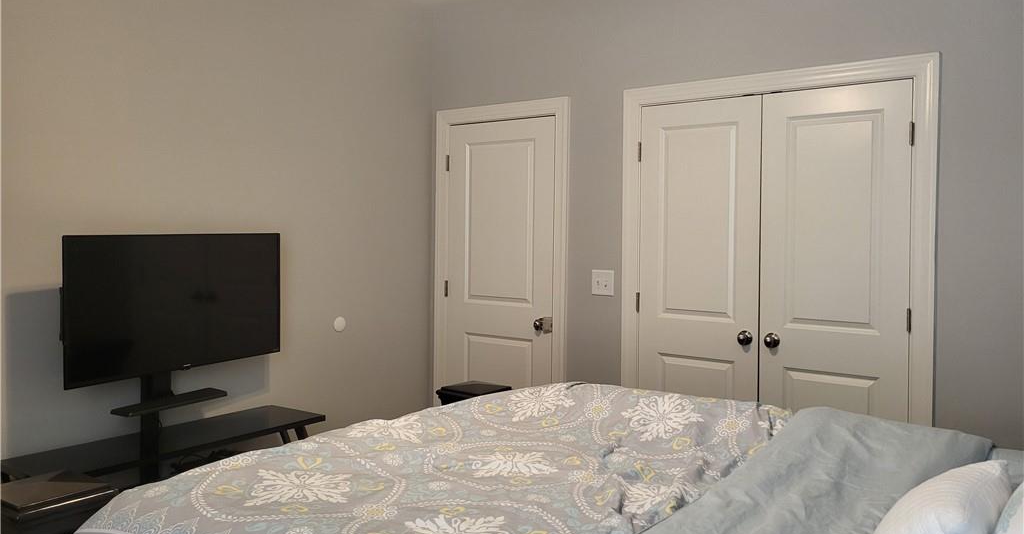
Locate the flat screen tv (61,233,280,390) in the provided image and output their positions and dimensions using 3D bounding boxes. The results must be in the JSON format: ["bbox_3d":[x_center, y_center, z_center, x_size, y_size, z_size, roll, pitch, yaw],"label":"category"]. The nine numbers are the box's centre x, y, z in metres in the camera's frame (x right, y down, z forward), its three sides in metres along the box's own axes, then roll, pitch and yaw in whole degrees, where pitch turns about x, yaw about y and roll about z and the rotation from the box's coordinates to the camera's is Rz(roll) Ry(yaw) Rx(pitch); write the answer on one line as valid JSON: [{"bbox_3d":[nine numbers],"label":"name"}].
[{"bbox_3d":[-1.372,0.143,3.187,0.070,0.559,0.963,5,5,34],"label":"flat screen tv"}]

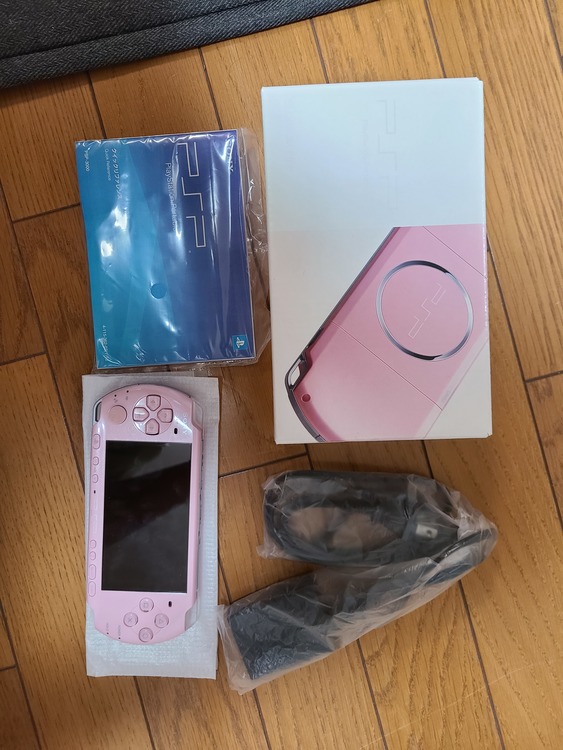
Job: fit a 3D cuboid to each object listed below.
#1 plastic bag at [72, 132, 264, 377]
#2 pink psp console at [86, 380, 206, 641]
[{"bbox_3d":[-0.068,-0.080,0.368,0.118,0.011,0.151,-4,91,1],"label":"plastic bag"},{"bbox_3d":[-0.088,0.091,0.365,0.071,0.019,0.169,2,91,1],"label":"pink psp console"}]

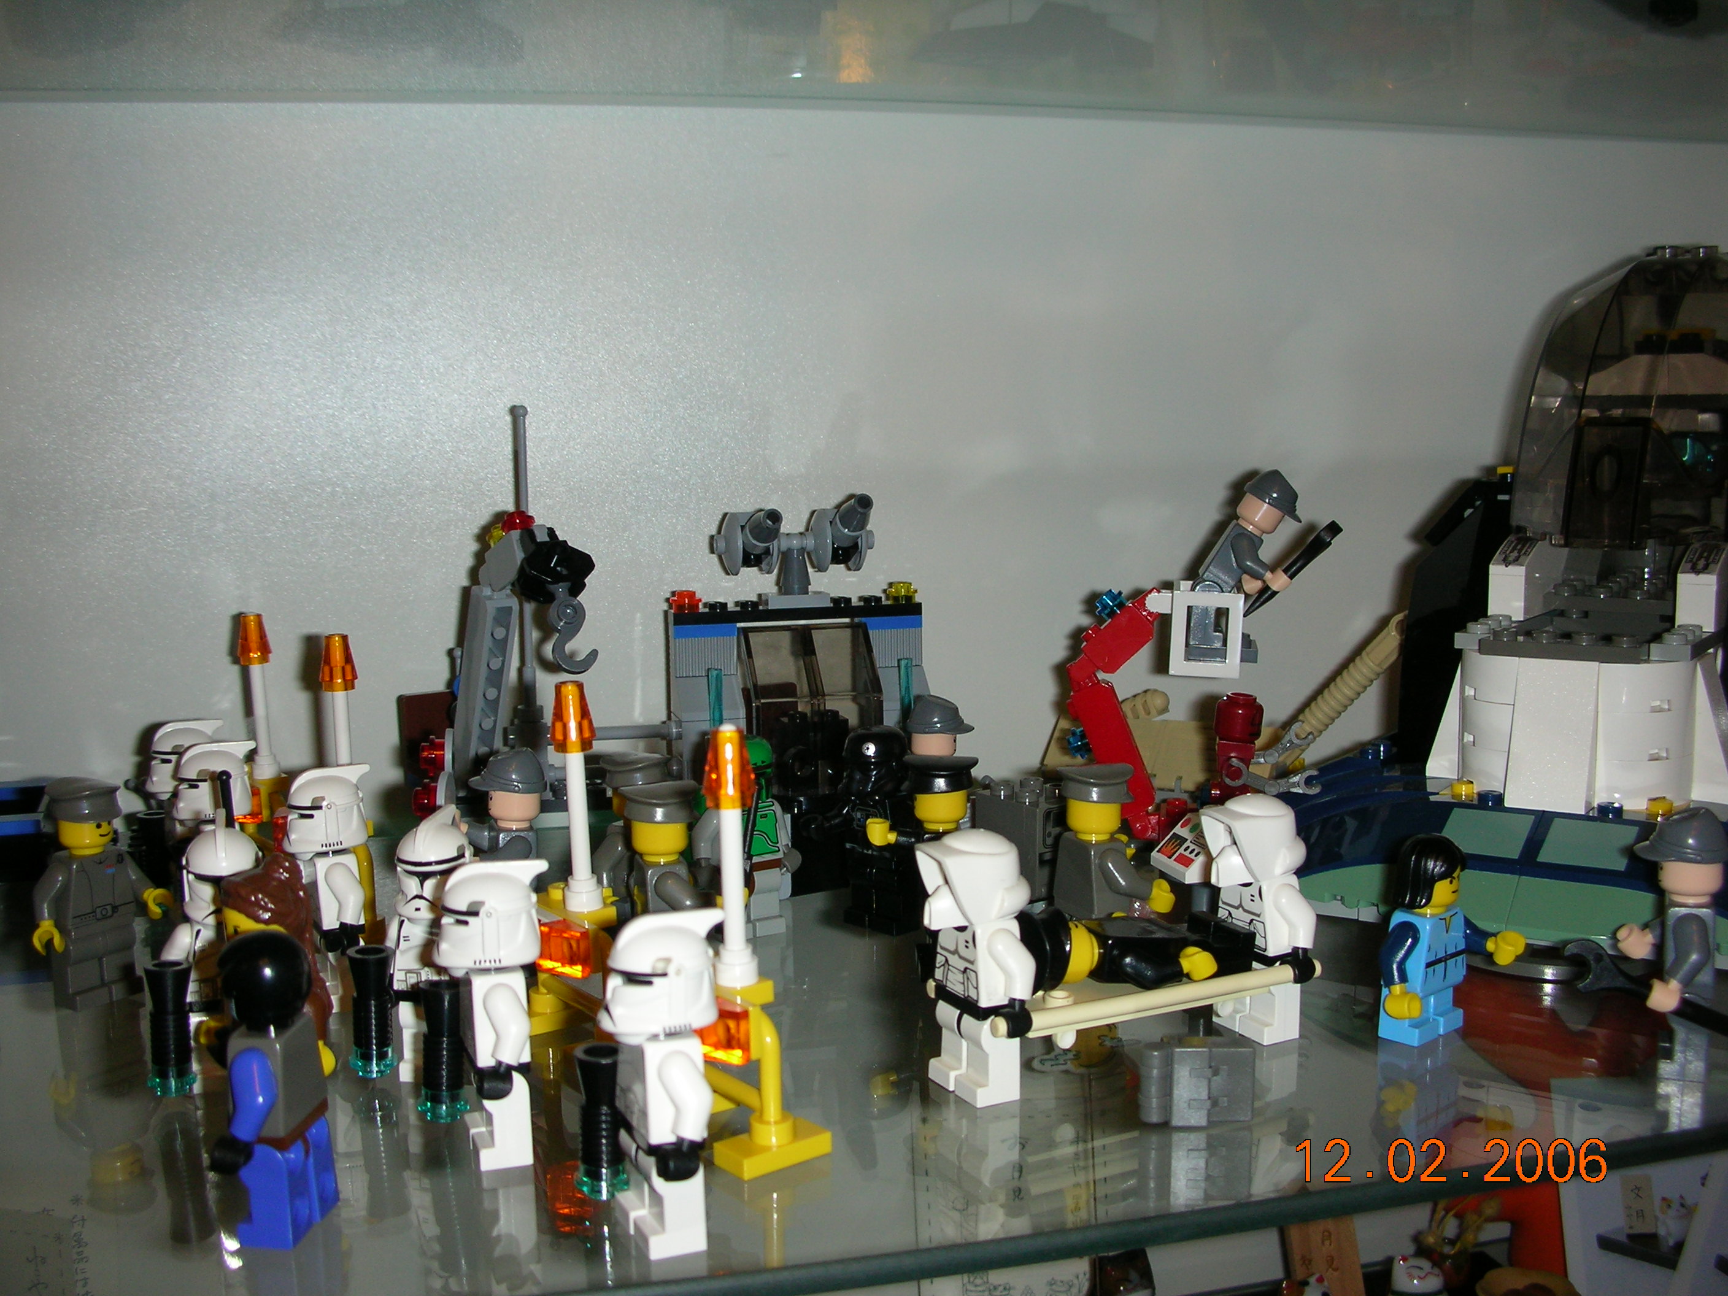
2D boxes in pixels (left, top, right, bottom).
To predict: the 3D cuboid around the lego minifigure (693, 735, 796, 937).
[{"bbox_3d":[-0.026,0.040,0.368,0.024,0.043,0.015,-6,8,-34],"label":"lego minifigure"}]

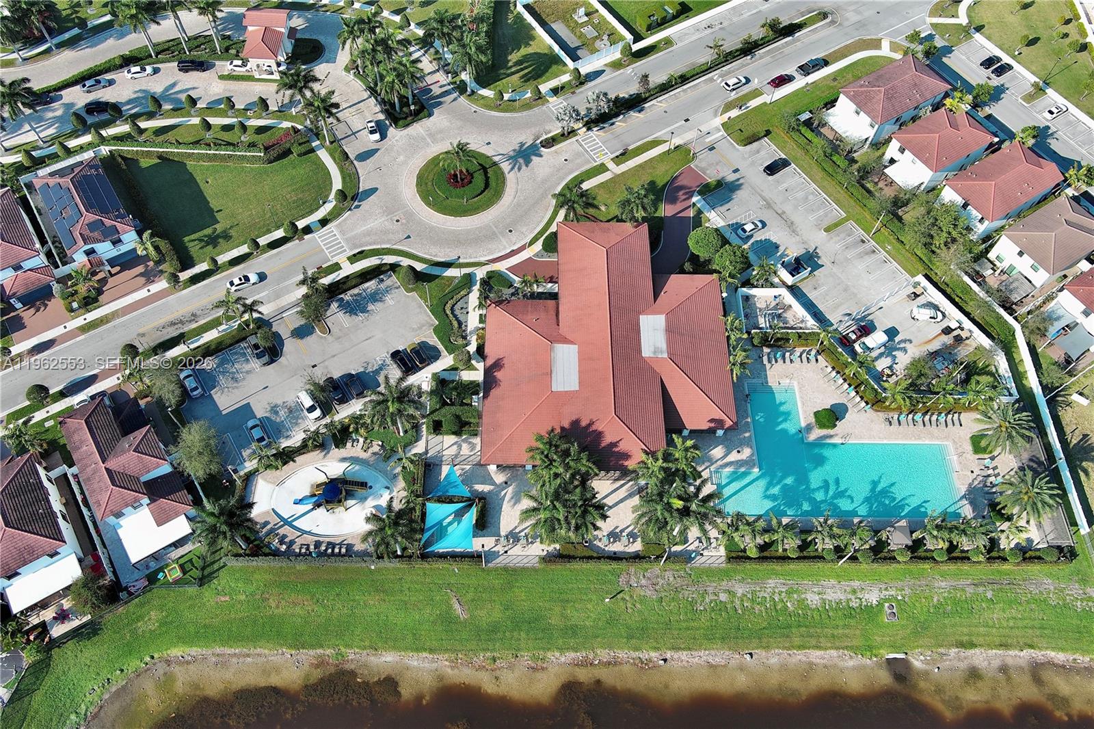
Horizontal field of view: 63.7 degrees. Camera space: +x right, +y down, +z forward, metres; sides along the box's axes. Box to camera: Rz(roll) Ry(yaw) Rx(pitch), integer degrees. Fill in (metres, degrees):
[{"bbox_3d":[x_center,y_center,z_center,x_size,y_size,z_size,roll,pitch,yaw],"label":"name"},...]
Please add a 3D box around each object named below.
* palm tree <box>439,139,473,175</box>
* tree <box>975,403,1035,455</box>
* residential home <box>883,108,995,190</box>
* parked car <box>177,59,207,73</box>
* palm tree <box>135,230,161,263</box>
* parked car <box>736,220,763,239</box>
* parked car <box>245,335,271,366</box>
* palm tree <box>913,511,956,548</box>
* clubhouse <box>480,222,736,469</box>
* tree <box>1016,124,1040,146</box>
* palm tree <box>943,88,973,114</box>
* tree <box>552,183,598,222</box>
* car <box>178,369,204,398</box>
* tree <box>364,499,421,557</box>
[{"bbox_3d":[-15.066,-34.083,151.206,5.300,7.900,5.300,3,60,0],"label":"palm tree"},{"bbox_3d":[64.336,9.833,126.462,8.400,8.000,8.400,1,60,-2],"label":"tree"},{"bbox_3d":[67.263,-37.991,153.927,17.580,7.700,10.010,-30,65,-18],"label":"residential home"},{"bbox_3d":[-66.665,-56.313,165.819,4.850,1.750,1.930,-3,61,-3],"label":"parked car"},{"bbox_3d":[-61.446,-17.741,137.575,4.500,6.300,4.500,1,60,-2],"label":"palm tree"},{"bbox_3d":[34.148,-22.749,147.531,4.550,1.450,1.820,-27,65,-16],"label":"parked car"},{"bbox_3d":[-44.415,-2.180,135.829,1.840,1.650,4.550,-28,65,-16],"label":"parked car"},{"bbox_3d":[52.405,23.280,121.500,4.800,7.300,4.800,2,61,0],"label":"palm tree"},{"bbox_3d":[9.110,-2.931,133.062,36.744,9.969,42.715,0,60,-1],"label":"clubhouse"},{"bbox_3d":[86.492,-40.660,159.329,3.800,5.500,3.800,2,61,0],"label":"tree"},{"bbox_3d":[73.751,-46.947,160.487,4.300,5.700,4.300,1,60,-2],"label":"palm tree"},{"bbox_3d":[4.412,-24.466,145.473,7.000,11.000,7.000,2,61,0],"label":"tree"},{"bbox_3d":[-52.082,2.664,129.097,1.830,1.450,4.850,-28,65,-17],"label":"car"},{"bbox_3d":[-19.611,22.541,113.801,7.400,11.200,7.400,1,60,-2],"label":"tree"}]

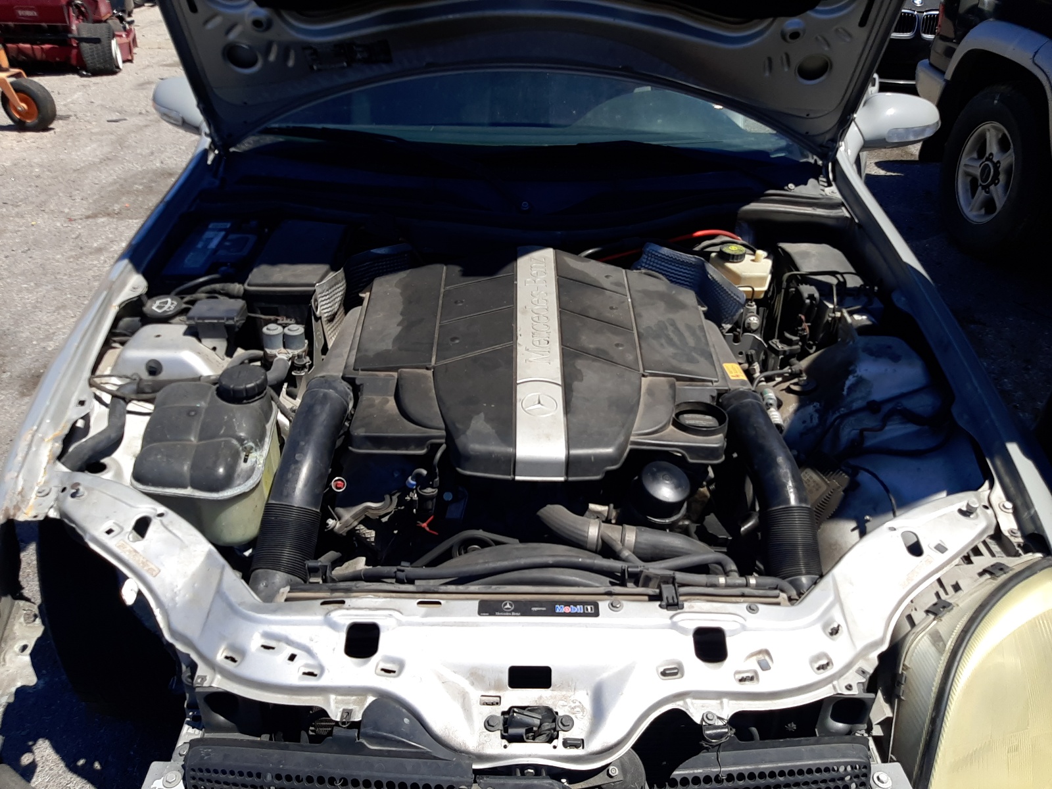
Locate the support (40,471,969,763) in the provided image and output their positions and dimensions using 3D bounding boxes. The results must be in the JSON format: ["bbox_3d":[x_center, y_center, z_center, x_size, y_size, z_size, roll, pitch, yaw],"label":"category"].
[{"bbox_3d":[-0.001,0.272,1.000,1.280,0.190,0.370,1,35,0],"label":"support"}]

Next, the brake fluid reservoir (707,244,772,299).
[{"bbox_3d":[0.441,-0.260,1.624,0.105,0.115,0.135,1,35,0],"label":"brake fluid reservoir"}]

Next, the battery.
[{"bbox_3d":[-0.613,-0.239,1.675,0.175,0.190,0.278,1,35,0],"label":"battery"}]

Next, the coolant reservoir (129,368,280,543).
[{"bbox_3d":[-0.484,0.075,1.204,0.195,0.205,0.225,1,35,0],"label":"coolant reservoir"}]

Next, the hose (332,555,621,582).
[{"bbox_3d":[-0.057,0.221,1.020,0.375,0.030,0.022,1,35,0],"label":"hose"}]

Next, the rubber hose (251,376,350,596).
[{"bbox_3d":[-0.317,0.114,1.155,0.090,0.100,0.360,1,50,0],"label":"rubber hose"}]

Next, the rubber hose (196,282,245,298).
[{"bbox_3d":[-0.580,-0.203,1.504,0.090,0.028,0.028,1,35,0],"label":"rubber hose"}]

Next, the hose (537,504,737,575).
[{"bbox_3d":[0.152,0.210,1.137,0.270,0.068,0.068,15,37,20],"label":"hose"}]

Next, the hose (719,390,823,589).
[{"bbox_3d":[0.350,0.127,1.157,0.100,0.105,0.360,1,49,0],"label":"hose"}]

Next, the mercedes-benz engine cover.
[{"bbox_3d":[0.021,-0.079,1.359,0.640,0.145,0.585,1,41,0],"label":"mercedes-benz engine cover"}]

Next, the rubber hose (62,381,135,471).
[{"bbox_3d":[-0.668,0.043,1.256,0.100,0.115,0.090,1,35,0],"label":"rubber hose"}]

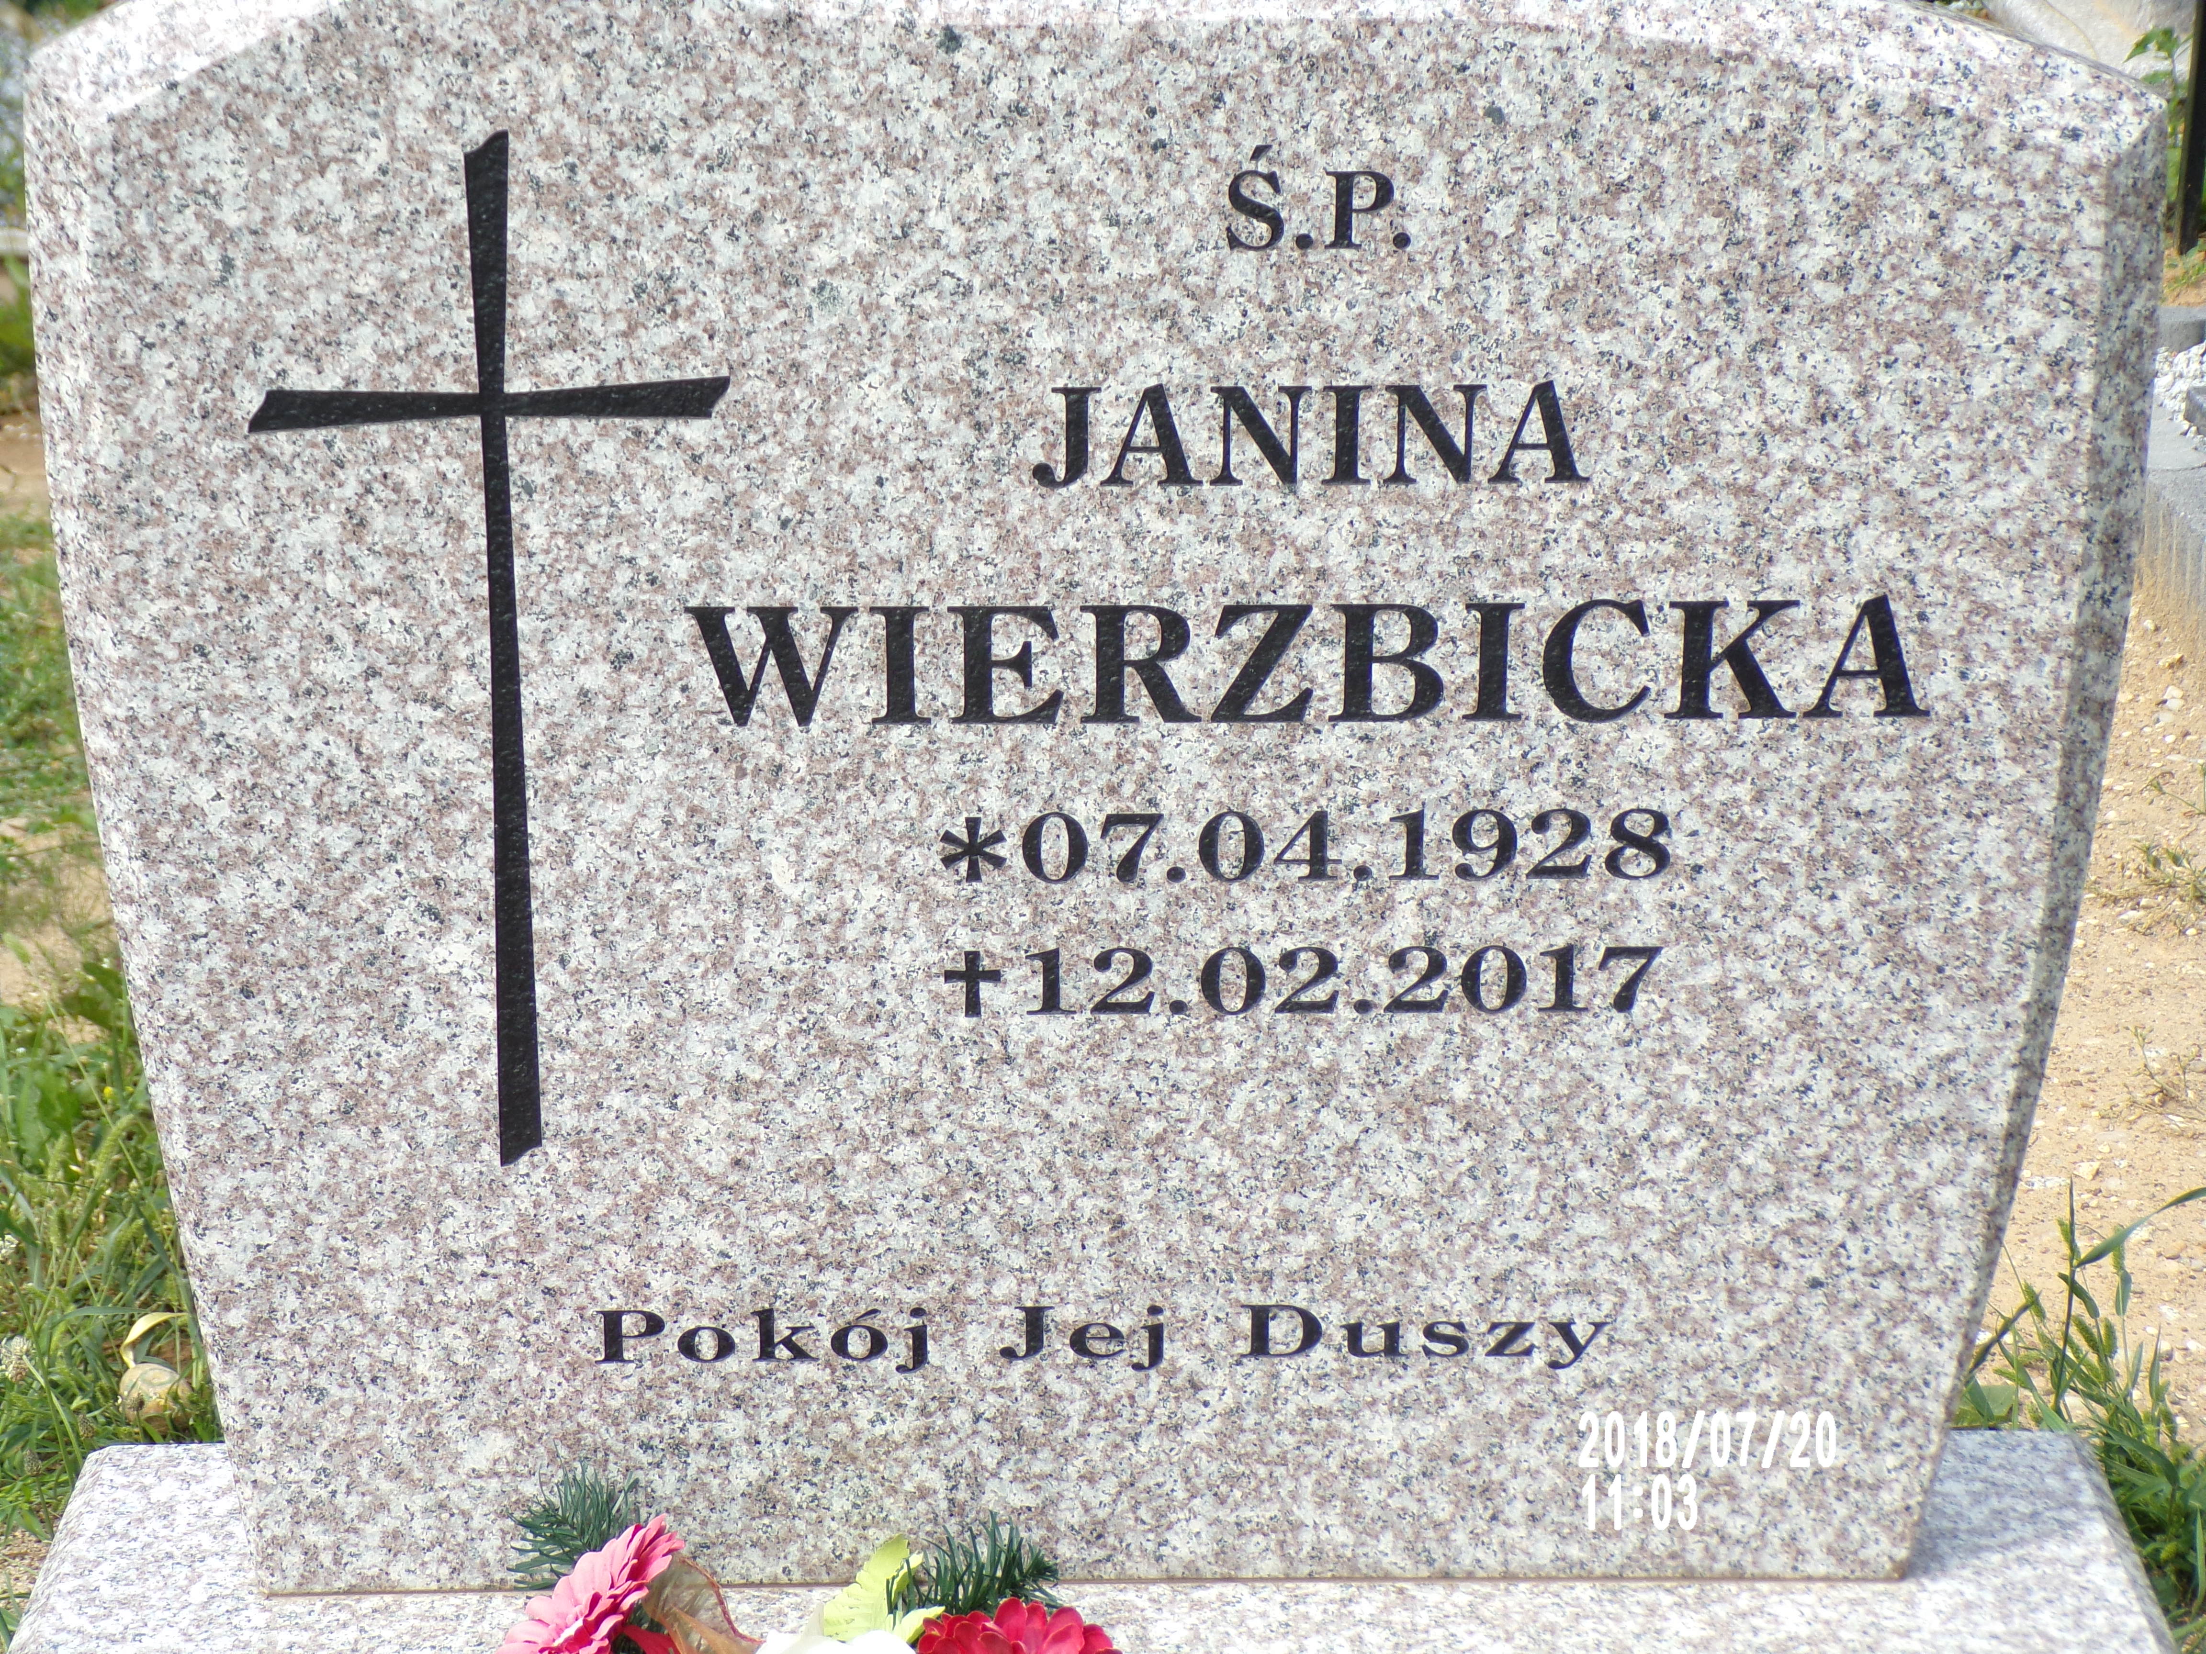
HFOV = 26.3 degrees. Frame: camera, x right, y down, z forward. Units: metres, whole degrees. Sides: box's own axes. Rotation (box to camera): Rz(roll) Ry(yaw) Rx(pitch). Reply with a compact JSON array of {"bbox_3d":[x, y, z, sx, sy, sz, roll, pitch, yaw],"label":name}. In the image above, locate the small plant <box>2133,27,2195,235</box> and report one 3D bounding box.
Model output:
[{"bbox_3d":[1.081,-0.710,4.800,0.085,0.210,0.085,0,23,0],"label":"small plant"}]

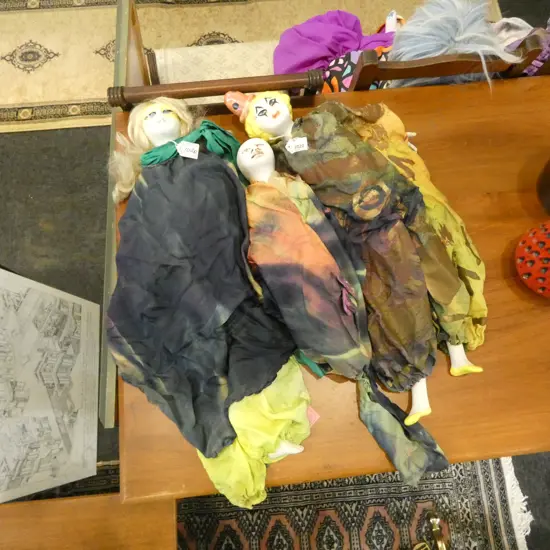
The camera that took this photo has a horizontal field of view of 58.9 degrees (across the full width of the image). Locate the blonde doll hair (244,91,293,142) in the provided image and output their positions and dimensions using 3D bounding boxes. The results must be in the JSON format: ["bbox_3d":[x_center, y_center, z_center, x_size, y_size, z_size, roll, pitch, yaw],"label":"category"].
[{"bbox_3d":[-0.013,-0.319,0.987,0.106,0.075,0.083,-40,77,-7],"label":"blonde doll hair"}]

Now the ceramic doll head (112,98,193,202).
[{"bbox_3d":[-0.245,-0.260,0.964,0.176,0.085,0.223,-10,72,-4],"label":"ceramic doll head"}]

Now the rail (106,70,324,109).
[{"bbox_3d":[-0.121,-0.390,1.017,0.449,0.042,0.042,-6,72,-3],"label":"rail"}]

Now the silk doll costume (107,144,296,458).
[{"bbox_3d":[-0.153,0.025,0.872,0.317,0.085,0.573,-13,72,-5],"label":"silk doll costume"}]

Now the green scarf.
[{"bbox_3d":[-0.155,-0.240,0.959,0.215,0.065,0.146,0,72,-1],"label":"green scarf"}]

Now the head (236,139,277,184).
[{"bbox_3d":[-0.035,-0.225,0.958,0.075,0.072,0.092,-10,72,-3],"label":"head"}]

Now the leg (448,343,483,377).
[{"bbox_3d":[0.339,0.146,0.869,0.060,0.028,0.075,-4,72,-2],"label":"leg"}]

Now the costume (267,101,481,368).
[{"bbox_3d":[0.208,-0.095,0.919,0.279,0.080,0.600,-20,73,-7],"label":"costume"}]

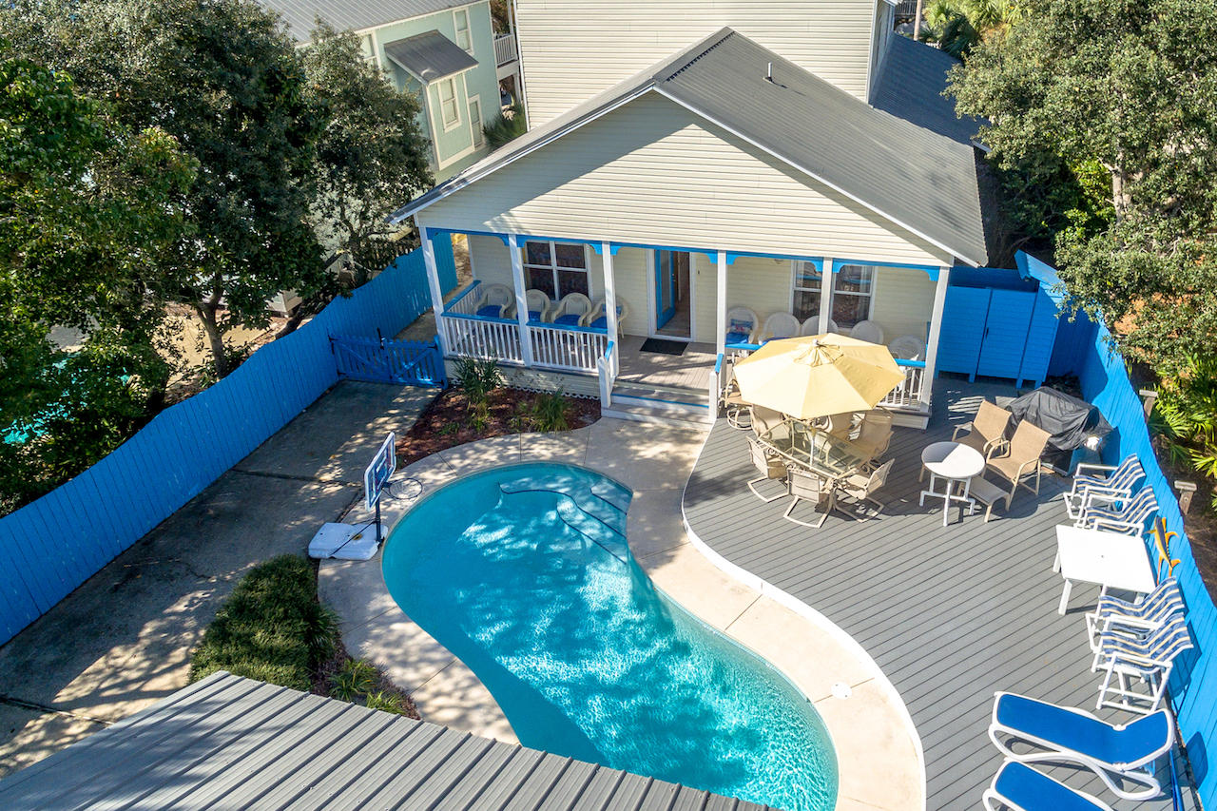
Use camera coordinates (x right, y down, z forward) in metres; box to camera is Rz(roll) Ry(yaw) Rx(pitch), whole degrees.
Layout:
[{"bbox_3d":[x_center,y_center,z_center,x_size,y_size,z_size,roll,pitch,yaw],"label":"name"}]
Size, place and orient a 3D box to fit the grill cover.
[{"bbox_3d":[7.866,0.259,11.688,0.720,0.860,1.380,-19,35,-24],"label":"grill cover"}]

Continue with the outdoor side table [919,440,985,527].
[{"bbox_3d":[5.304,1.173,10.342,0.860,0.750,0.860,9,36,20],"label":"outdoor side table"}]

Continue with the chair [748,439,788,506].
[{"bbox_3d":[2.702,0.886,10.965,0.700,0.950,0.600,-18,36,-18],"label":"chair"}]

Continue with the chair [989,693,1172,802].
[{"bbox_3d":[5.134,3.464,7.333,1.600,0.880,0.640,10,37,22],"label":"chair"}]

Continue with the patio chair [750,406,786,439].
[{"bbox_3d":[2.918,0.410,11.645,0.620,0.950,0.720,-7,34,-2],"label":"patio chair"}]

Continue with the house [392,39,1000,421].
[{"bbox_3d":[1.834,-4.125,14.523,10.600,5.750,6.600,9,36,20],"label":"house"}]

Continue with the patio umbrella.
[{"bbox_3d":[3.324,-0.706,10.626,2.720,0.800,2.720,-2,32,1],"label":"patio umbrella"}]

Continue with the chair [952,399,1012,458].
[{"bbox_3d":[5.944,0.558,10.944,0.800,1.000,0.650,-21,37,-22],"label":"chair"}]

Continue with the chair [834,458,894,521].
[{"bbox_3d":[4.073,1.221,10.931,0.640,0.970,0.730,-24,37,-30],"label":"chair"}]

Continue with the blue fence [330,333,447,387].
[{"bbox_3d":[-4.792,-0.967,14.695,2.520,1.150,0.100,5,32,13],"label":"blue fence"}]

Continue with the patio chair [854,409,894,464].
[{"bbox_3d":[4.492,0.654,11.706,0.630,0.980,0.740,24,41,37],"label":"patio chair"}]

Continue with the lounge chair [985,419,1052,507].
[{"bbox_3d":[6.720,0.959,11.119,0.780,1.030,0.630,-16,34,-20],"label":"lounge chair"}]

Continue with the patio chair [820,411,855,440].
[{"bbox_3d":[3.932,0.461,11.423,0.720,0.950,0.620,-25,38,-26],"label":"patio chair"}]

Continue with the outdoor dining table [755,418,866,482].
[{"bbox_3d":[3.459,1.011,11.431,0.970,0.740,1.600,-27,39,-34],"label":"outdoor dining table"}]

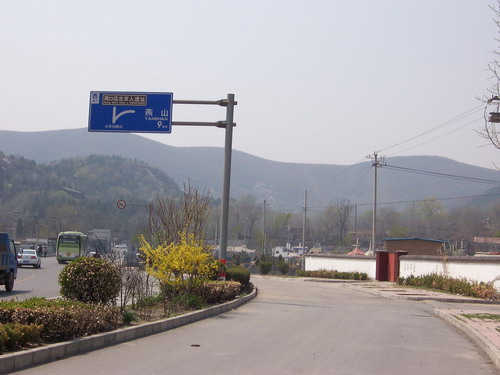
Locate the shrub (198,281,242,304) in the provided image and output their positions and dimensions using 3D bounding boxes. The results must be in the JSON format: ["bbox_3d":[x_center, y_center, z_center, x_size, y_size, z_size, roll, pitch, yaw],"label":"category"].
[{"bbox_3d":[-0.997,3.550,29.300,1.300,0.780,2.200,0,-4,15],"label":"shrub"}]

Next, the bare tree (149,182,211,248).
[{"bbox_3d":[-2.684,1.828,33.000,2.400,4.000,2.300,1,-4,0],"label":"bare tree"}]

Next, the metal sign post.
[{"bbox_3d":[-3.412,0.156,33.800,5.700,7.700,0.400,1,-4,-2],"label":"metal sign post"}]

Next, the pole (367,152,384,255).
[{"bbox_3d":[9.375,2.025,65.000,1.400,9.300,0.500,1,-4,0],"label":"pole"}]

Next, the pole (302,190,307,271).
[{"bbox_3d":[4.905,3.897,78.000,0.250,7.300,0.250,1,-4,0],"label":"pole"}]

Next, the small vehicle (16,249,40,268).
[{"bbox_3d":[-18.115,5.845,71.121,1.700,1.450,4.400,2,-4,-8],"label":"small vehicle"}]

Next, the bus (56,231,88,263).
[{"bbox_3d":[-18.131,6.126,88.252,2.400,3.100,8.800,2,-4,-7],"label":"bus"}]

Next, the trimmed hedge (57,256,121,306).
[{"bbox_3d":[-4.630,2.697,25.000,1.750,1.420,1.700,1,-4,0],"label":"trimmed hedge"}]

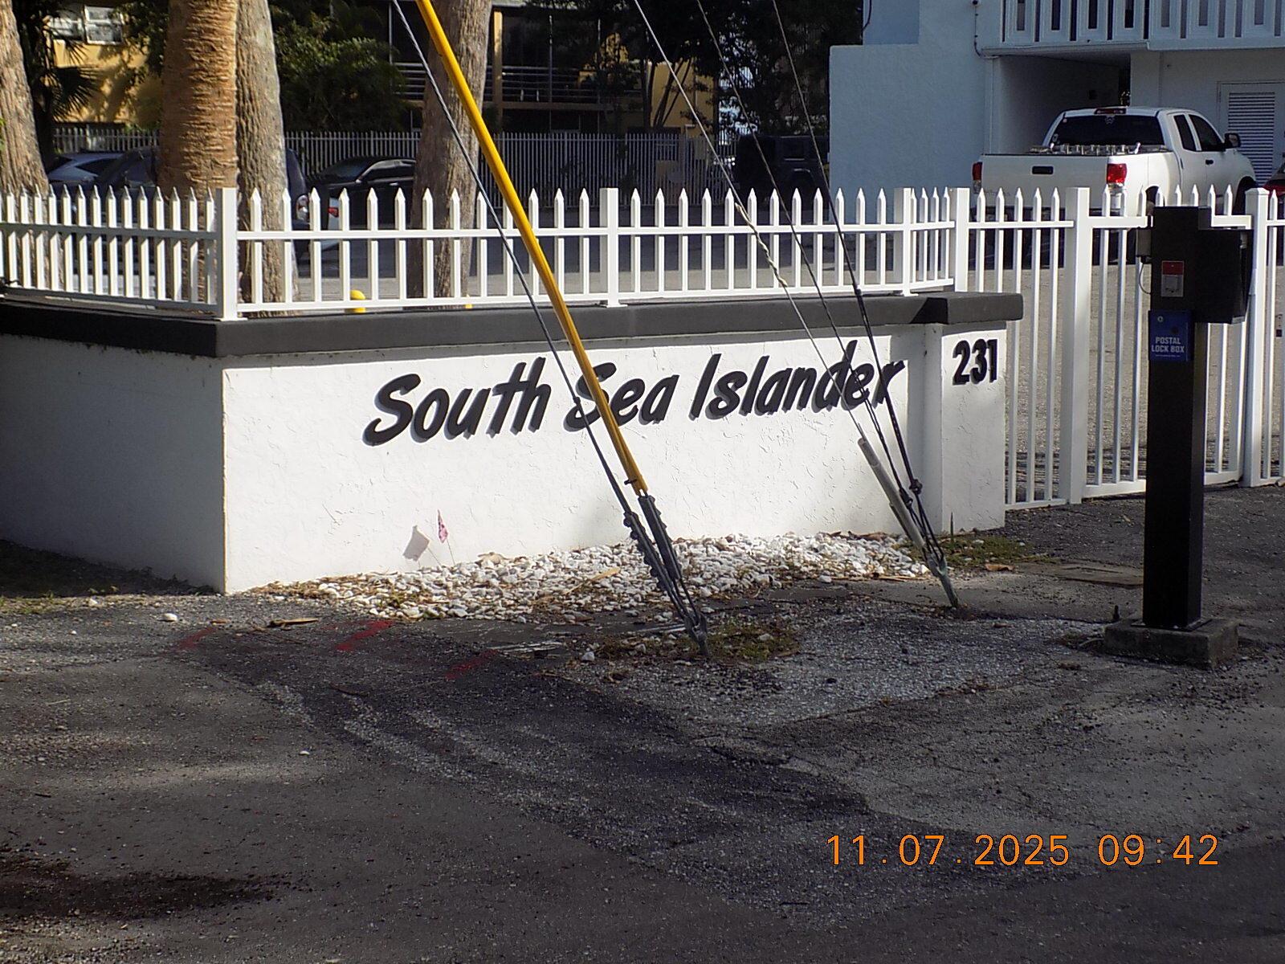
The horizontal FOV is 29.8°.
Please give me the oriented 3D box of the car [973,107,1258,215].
[{"bbox_3d":[6.490,-4.005,32.270,2.030,1.930,5.810,5,9,32],"label":"car"}]

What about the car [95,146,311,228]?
[{"bbox_3d":[-7.969,-4.782,40.800,4.400,1.740,1.820,-4,8,-30],"label":"car"}]

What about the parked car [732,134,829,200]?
[{"bbox_3d":[4.716,-7.718,60.576,4.650,1.830,1.880,-4,8,-30],"label":"parked car"}]

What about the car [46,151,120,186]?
[{"bbox_3d":[-11.181,-6.338,52.590,4.600,1.630,1.850,-4,8,-32],"label":"car"}]

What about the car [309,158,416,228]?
[{"bbox_3d":[-5.773,-5.686,47.353,4.800,1.460,1.860,-5,9,-38],"label":"car"}]

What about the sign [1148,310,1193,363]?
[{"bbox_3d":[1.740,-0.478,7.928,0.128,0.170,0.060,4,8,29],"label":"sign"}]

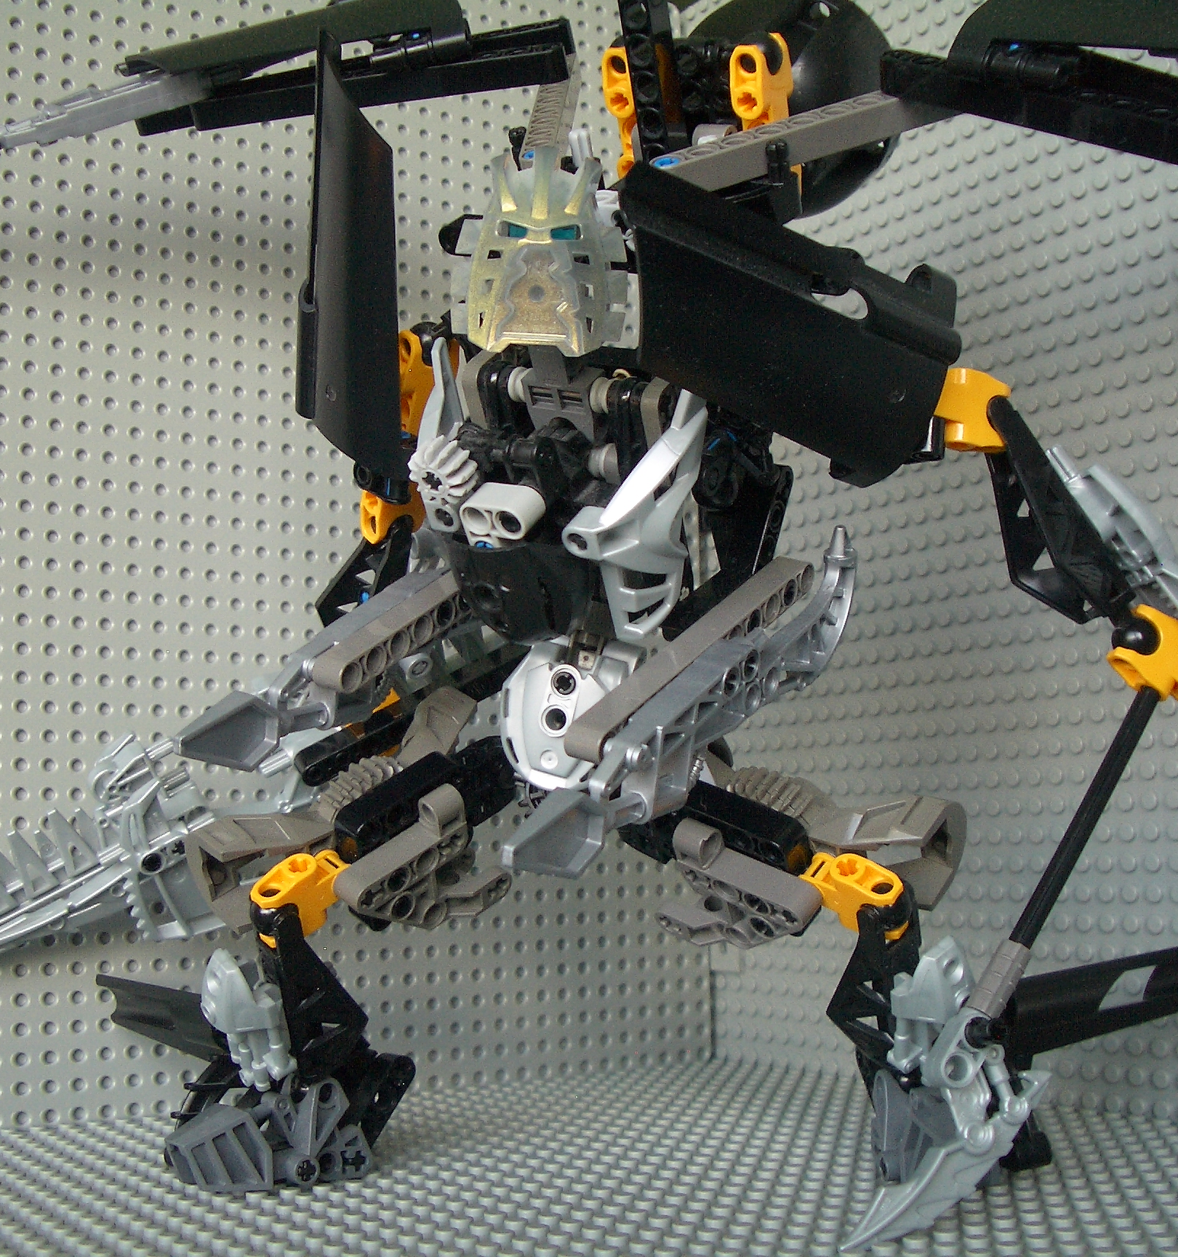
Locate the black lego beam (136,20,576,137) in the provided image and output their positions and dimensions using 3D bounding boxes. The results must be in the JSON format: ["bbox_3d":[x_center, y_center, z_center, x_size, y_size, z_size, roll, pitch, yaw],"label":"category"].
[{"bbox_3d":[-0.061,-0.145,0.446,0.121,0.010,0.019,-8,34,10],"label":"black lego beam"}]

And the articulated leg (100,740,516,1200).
[{"bbox_3d":[-0.069,0.080,0.399,0.105,0.101,0.085,-4,-7,17],"label":"articulated leg"}]

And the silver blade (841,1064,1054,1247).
[{"bbox_3d":[0.069,0.100,0.318,0.051,0.014,0.008,-38,-21,-6],"label":"silver blade"}]

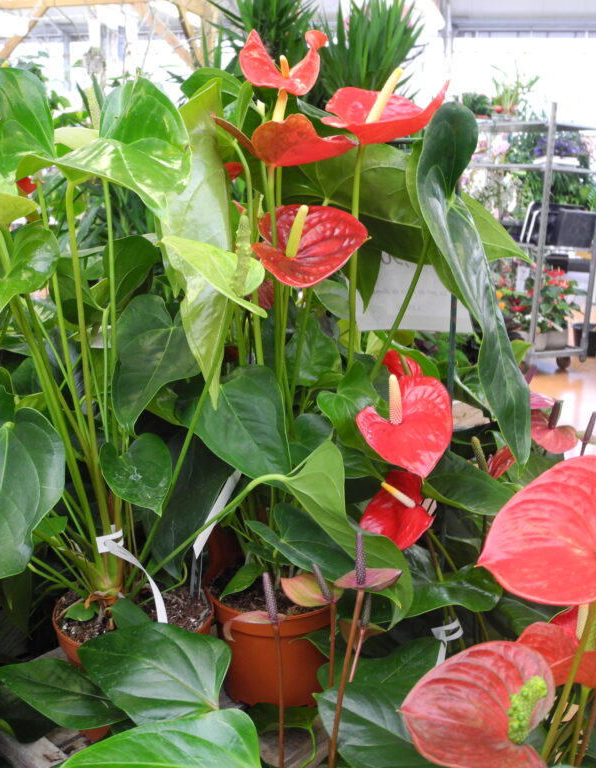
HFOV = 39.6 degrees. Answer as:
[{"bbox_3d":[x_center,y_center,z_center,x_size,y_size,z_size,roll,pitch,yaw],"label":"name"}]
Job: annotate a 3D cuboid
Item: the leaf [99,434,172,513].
[{"bbox_3d":[-0.187,0.103,0.960,0.083,0.085,0.045,2,12,-3],"label":"leaf"}]

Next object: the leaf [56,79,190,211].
[{"bbox_3d":[-0.169,-0.231,0.800,0.125,0.125,0.085,1,-6,-9],"label":"leaf"}]

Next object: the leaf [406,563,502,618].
[{"bbox_3d":[0.165,0.226,0.900,0.112,0.040,0.085,0,16,0],"label":"leaf"}]

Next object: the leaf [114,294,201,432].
[{"bbox_3d":[-0.164,-0.024,0.960,0.105,0.160,0.045,16,-12,10],"label":"leaf"}]

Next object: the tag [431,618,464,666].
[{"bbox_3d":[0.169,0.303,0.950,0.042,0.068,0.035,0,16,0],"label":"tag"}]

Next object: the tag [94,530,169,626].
[{"bbox_3d":[-0.185,0.214,0.920,0.078,0.100,0.050,-3,17,-10],"label":"tag"}]

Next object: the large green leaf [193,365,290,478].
[{"bbox_3d":[-0.068,0.045,1.030,0.115,0.135,0.070,4,12,6],"label":"large green leaf"}]

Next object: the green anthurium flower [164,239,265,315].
[{"bbox_3d":[-0.090,-0.119,0.890,0.112,0.085,0.085,-5,15,-20],"label":"green anthurium flower"}]

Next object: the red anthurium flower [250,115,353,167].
[{"bbox_3d":[0.004,-0.252,0.860,0.110,0.055,0.090,0,13,-12],"label":"red anthurium flower"}]

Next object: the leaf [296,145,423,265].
[{"bbox_3d":[0.067,-0.201,0.920,0.150,0.130,0.090,0,16,0],"label":"leaf"}]

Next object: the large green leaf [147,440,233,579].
[{"bbox_3d":[-0.132,0.148,1.000,0.100,0.165,0.050,10,-6,2],"label":"large green leaf"}]

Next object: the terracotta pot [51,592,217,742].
[{"bbox_3d":[-0.179,0.316,0.940,0.176,0.143,0.176,0,16,0],"label":"terracotta pot"}]

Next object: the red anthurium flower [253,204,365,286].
[{"bbox_3d":[0.015,-0.164,0.980,0.130,0.100,0.085,3,12,3],"label":"red anthurium flower"}]

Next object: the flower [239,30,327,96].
[{"bbox_3d":[-0.016,-0.337,0.870,0.090,0.062,0.070,2,13,-3],"label":"flower"}]

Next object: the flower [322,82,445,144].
[{"bbox_3d":[0.089,-0.275,0.840,0.128,0.062,0.100,0,16,0],"label":"flower"}]

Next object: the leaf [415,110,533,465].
[{"bbox_3d":[0.192,-0.113,0.940,0.110,0.385,0.140,3,12,0],"label":"leaf"}]

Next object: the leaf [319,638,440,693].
[{"bbox_3d":[0.083,0.292,0.850,0.125,0.045,0.100,10,14,30],"label":"leaf"}]

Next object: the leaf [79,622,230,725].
[{"bbox_3d":[-0.139,0.287,0.830,0.145,0.065,0.120,3,12,0],"label":"leaf"}]

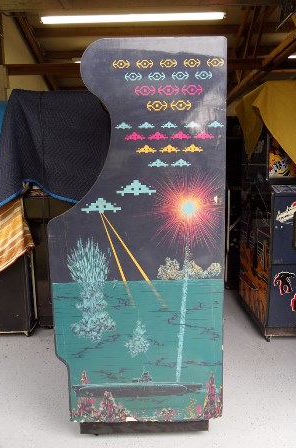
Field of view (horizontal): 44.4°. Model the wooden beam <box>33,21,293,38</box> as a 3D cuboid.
[{"bbox_3d":[0.201,-2.636,4.920,3.560,0.105,0.050,-1,8,1],"label":"wooden beam"}]

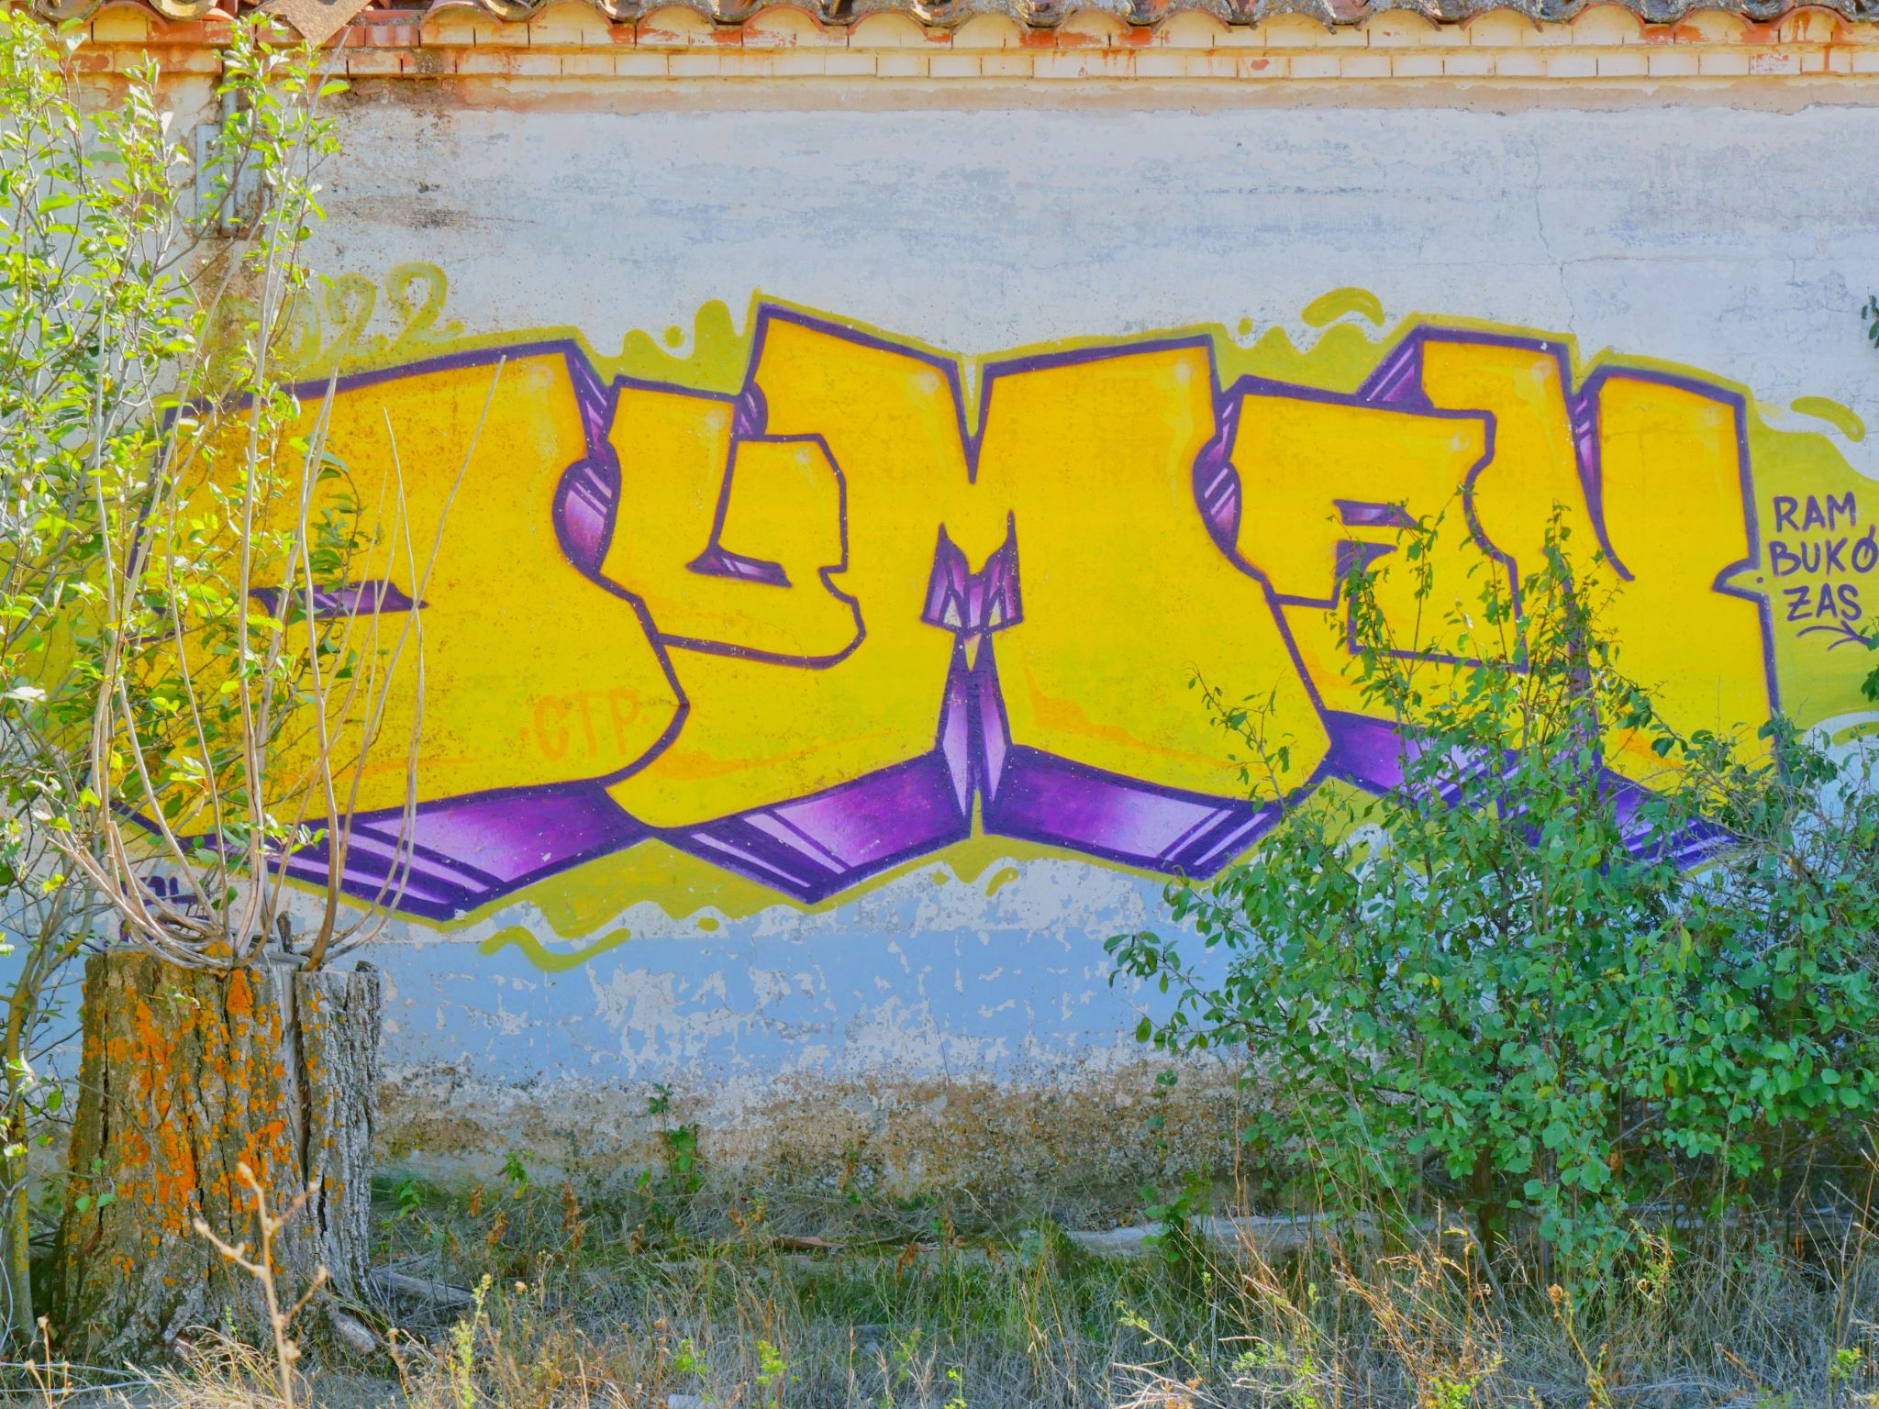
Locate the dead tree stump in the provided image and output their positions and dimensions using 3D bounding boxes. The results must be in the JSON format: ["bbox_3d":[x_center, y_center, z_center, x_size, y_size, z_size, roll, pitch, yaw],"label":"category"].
[{"bbox_3d":[-1.405,0.858,9.720,0.610,0.760,0.580,0,1,-8],"label":"dead tree stump"}]

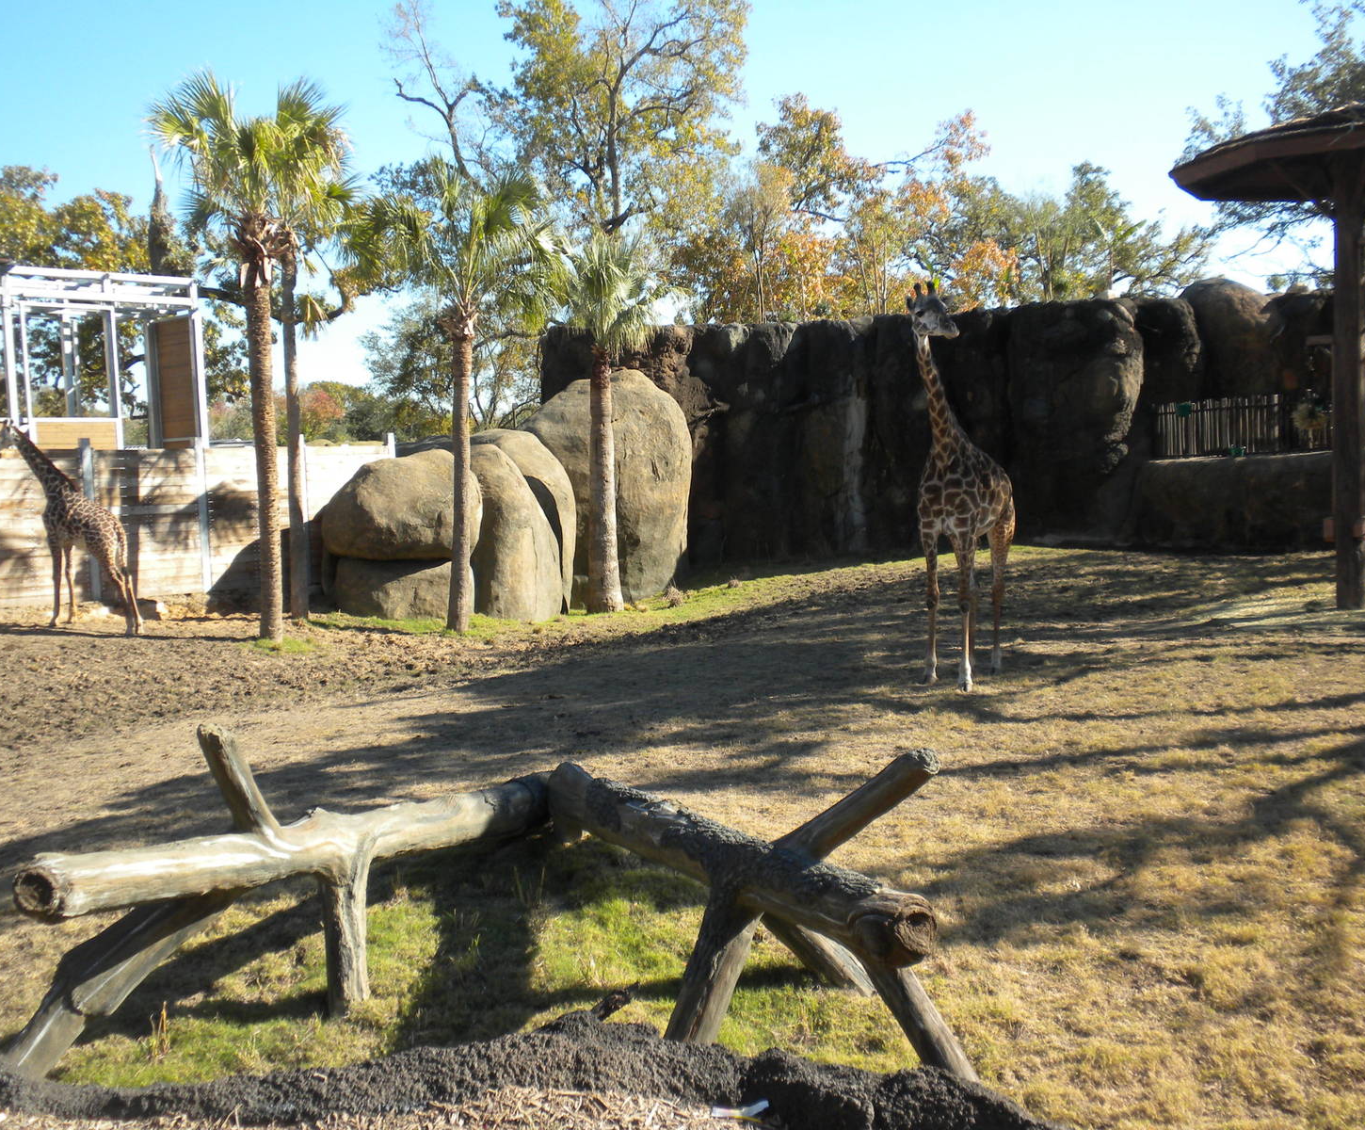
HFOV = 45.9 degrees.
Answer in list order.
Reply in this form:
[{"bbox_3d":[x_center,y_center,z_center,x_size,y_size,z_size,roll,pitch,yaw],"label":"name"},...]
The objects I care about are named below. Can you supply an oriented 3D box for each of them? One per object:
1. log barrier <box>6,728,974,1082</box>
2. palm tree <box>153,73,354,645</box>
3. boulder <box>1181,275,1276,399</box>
[{"bbox_3d":[-0.568,1.406,7.436,4.000,1.250,2.150,-1,4,16],"label":"log barrier"},{"bbox_3d":[-6.468,-3.154,24.216,3.000,8.500,3.000,-2,4,0],"label":"palm tree"},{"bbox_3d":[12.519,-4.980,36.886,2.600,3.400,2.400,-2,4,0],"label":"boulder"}]

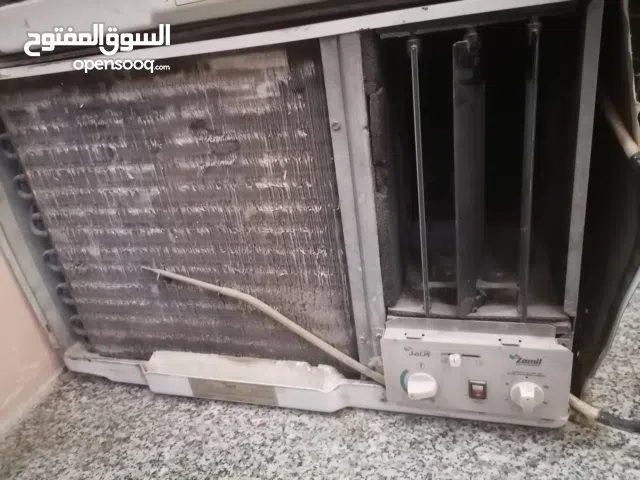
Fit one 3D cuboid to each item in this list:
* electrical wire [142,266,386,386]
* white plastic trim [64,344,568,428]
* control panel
[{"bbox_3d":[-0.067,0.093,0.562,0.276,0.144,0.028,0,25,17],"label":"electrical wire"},{"bbox_3d":[-0.058,0.166,0.592,0.635,0.042,0.048,0,25,17],"label":"white plastic trim"},{"bbox_3d":[0.155,0.135,0.506,0.180,0.094,0.046,0,25,17],"label":"control panel"}]

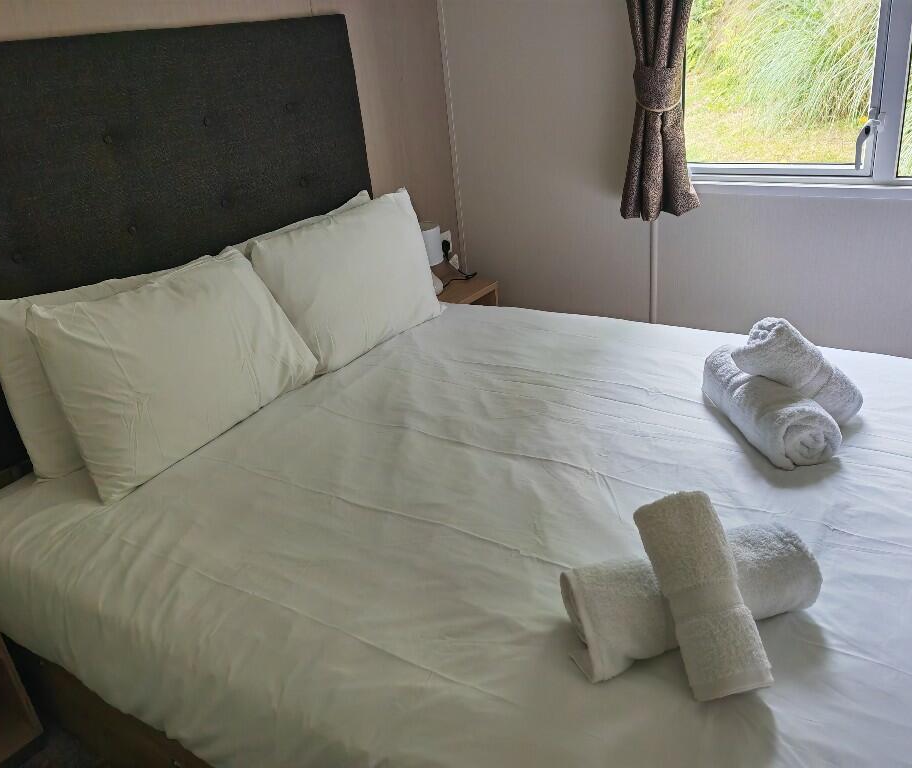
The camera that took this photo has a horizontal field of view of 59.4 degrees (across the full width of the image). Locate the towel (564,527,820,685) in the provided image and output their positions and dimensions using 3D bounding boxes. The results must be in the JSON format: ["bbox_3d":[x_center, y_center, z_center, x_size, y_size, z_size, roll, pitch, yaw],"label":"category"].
[{"bbox_3d":[0.353,0.314,1.208,0.350,0.129,0.135,-12,25,-13],"label":"towel"}]

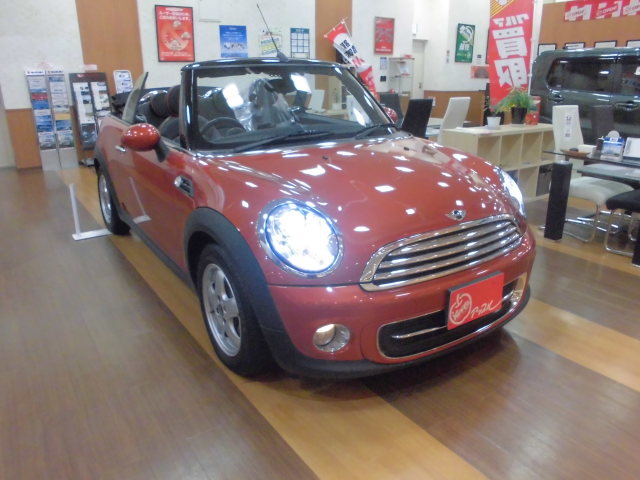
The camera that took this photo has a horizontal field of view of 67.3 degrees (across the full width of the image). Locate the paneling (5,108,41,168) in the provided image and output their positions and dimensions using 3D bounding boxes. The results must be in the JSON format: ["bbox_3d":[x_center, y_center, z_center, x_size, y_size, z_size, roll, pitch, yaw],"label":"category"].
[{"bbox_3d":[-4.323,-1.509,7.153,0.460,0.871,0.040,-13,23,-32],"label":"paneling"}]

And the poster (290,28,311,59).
[{"bbox_3d":[-0.367,-3.764,9.282,0.420,0.580,0.020,-13,23,-32],"label":"poster"}]

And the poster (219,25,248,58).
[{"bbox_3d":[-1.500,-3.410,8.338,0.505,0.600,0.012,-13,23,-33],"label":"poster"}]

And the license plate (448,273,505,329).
[{"bbox_3d":[0.646,0.249,1.991,0.335,0.170,0.025,-13,22,-31],"label":"license plate"}]

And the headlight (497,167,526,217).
[{"bbox_3d":[0.962,-0.243,2.409,0.235,0.245,0.200,-13,22,-31],"label":"headlight"}]

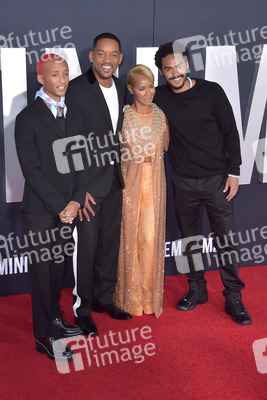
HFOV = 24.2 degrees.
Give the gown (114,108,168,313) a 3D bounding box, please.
[{"bbox_3d":[0.047,0.076,4.144,0.380,1.420,0.310,-1,15,-8],"label":"gown"}]

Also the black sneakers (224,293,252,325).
[{"bbox_3d":[0.734,0.730,4.298,0.110,0.160,0.285,-6,16,-23],"label":"black sneakers"}]

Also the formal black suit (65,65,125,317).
[{"bbox_3d":[-0.241,-0.003,4.015,0.510,1.600,0.350,-9,18,-32],"label":"formal black suit"}]

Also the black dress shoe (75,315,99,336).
[{"bbox_3d":[-0.311,0.777,4.075,0.105,0.120,0.295,-6,16,-24],"label":"black dress shoe"}]

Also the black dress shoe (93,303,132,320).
[{"bbox_3d":[-0.144,0.735,4.327,0.305,0.115,0.108,11,18,34],"label":"black dress shoe"}]

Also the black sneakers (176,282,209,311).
[{"bbox_3d":[0.429,0.679,4.477,0.110,0.160,0.285,14,20,42],"label":"black sneakers"}]

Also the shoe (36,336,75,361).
[{"bbox_3d":[-0.471,0.864,3.750,0.295,0.115,0.112,13,19,38],"label":"shoe"}]

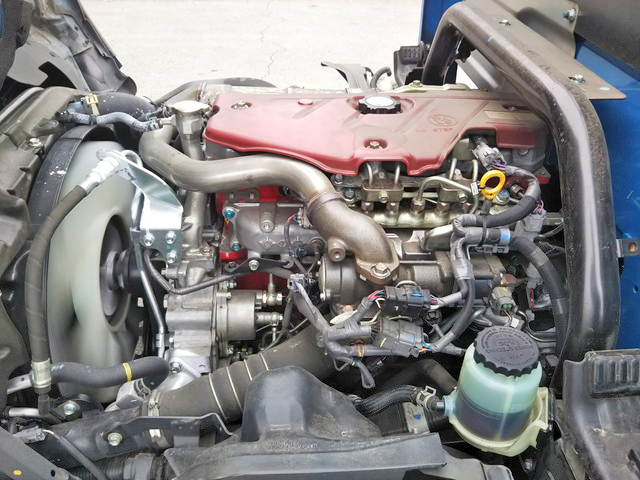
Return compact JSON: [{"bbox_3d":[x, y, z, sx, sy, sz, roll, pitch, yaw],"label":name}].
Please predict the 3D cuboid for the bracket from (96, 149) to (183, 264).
[{"bbox_3d":[-0.270,-0.055,0.830,0.122,0.160,0.070,0,29,0],"label":"bracket"}]

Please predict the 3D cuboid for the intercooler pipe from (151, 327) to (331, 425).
[{"bbox_3d":[-0.101,0.187,0.755,0.255,0.088,0.078,-9,30,-16],"label":"intercooler pipe"}]

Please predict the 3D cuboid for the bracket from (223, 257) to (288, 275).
[{"bbox_3d":[-0.101,0.040,0.870,0.097,0.030,0.020,1,29,3],"label":"bracket"}]

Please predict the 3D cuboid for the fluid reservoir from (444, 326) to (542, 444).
[{"bbox_3d":[0.215,0.180,0.685,0.108,0.118,0.100,0,29,0],"label":"fluid reservoir"}]

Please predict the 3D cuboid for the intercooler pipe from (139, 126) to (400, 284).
[{"bbox_3d":[-0.085,-0.060,0.862,0.395,0.155,0.270,0,29,0],"label":"intercooler pipe"}]

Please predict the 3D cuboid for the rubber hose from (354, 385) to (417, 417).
[{"bbox_3d":[0.083,0.207,0.710,0.082,0.034,0.032,-5,29,-9],"label":"rubber hose"}]

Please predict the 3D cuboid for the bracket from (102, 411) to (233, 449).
[{"bbox_3d":[-0.191,0.240,0.695,0.160,0.042,0.035,1,29,3],"label":"bracket"}]

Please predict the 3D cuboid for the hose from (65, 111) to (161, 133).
[{"bbox_3d":[-0.347,-0.195,0.920,0.160,0.030,0.045,0,29,0],"label":"hose"}]

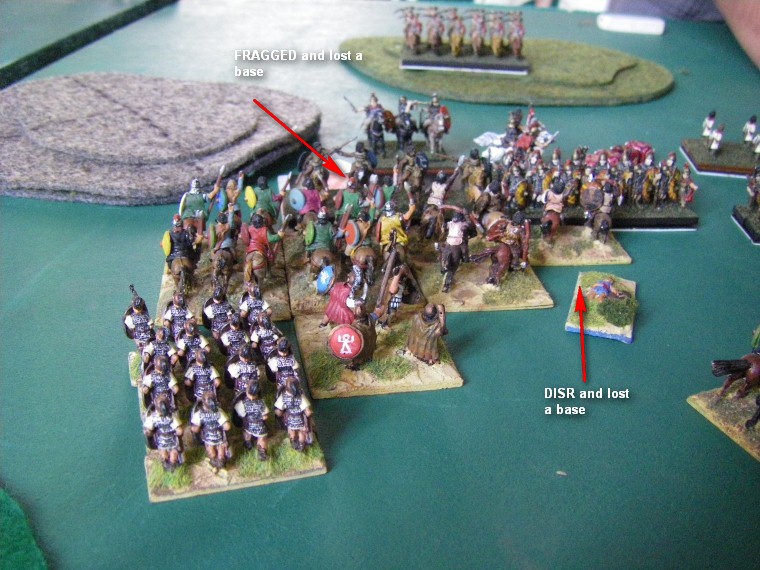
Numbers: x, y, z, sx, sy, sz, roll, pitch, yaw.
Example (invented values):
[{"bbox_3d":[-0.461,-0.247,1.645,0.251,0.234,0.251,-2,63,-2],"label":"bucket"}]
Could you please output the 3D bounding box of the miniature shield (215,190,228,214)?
[{"bbox_3d":[-0.053,-0.028,0.279,0.002,0.007,0.007,-9,30,-20],"label":"miniature shield"}]

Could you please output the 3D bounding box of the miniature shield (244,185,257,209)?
[{"bbox_3d":[-0.044,-0.030,0.284,0.002,0.008,0.008,-11,31,-34],"label":"miniature shield"}]

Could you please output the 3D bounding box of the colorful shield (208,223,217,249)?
[{"bbox_3d":[-0.051,-0.015,0.252,0.002,0.008,0.007,-6,29,-14],"label":"colorful shield"}]

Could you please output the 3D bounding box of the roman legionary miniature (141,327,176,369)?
[{"bbox_3d":[-0.054,0.019,0.212,0.009,0.019,0.008,-7,30,-14],"label":"roman legionary miniature"}]

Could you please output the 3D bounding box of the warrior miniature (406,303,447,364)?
[{"bbox_3d":[0.013,0.012,0.230,0.011,0.017,0.009,-14,32,-26],"label":"warrior miniature"}]

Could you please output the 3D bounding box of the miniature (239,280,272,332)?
[{"bbox_3d":[-0.034,0.008,0.230,0.008,0.019,0.008,-6,32,-14],"label":"miniature"}]

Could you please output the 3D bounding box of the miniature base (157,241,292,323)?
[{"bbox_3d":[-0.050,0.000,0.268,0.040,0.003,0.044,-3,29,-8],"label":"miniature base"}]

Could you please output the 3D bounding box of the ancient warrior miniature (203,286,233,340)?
[{"bbox_3d":[-0.044,0.009,0.227,0.008,0.019,0.008,-6,32,-14],"label":"ancient warrior miniature"}]

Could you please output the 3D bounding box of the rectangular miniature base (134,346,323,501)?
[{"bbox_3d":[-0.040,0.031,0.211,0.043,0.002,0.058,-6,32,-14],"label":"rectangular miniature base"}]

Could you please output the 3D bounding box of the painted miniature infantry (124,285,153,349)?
[{"bbox_3d":[-0.063,0.011,0.221,0.008,0.020,0.008,-6,32,-14],"label":"painted miniature infantry"}]

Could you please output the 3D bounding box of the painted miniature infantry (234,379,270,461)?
[{"bbox_3d":[-0.029,0.030,0.193,0.008,0.019,0.008,-6,32,-14],"label":"painted miniature infantry"}]

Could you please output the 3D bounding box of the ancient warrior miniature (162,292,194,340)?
[{"bbox_3d":[-0.054,0.010,0.227,0.009,0.020,0.008,-6,29,-15],"label":"ancient warrior miniature"}]

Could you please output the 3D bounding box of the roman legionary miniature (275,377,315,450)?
[{"bbox_3d":[-0.020,0.029,0.193,0.009,0.020,0.008,-6,29,-15],"label":"roman legionary miniature"}]

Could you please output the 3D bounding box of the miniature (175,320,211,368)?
[{"bbox_3d":[-0.048,0.018,0.214,0.009,0.019,0.008,-7,30,-14],"label":"miniature"}]

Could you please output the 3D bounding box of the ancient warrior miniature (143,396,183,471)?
[{"bbox_3d":[-0.048,0.033,0.187,0.009,0.019,0.008,-7,30,-14],"label":"ancient warrior miniature"}]

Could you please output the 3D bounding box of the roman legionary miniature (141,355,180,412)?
[{"bbox_3d":[-0.052,0.025,0.200,0.008,0.019,0.008,-6,32,-14],"label":"roman legionary miniature"}]

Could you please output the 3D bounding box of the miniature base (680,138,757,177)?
[{"bbox_3d":[0.166,-0.059,0.393,0.040,0.004,0.038,5,28,6],"label":"miniature base"}]

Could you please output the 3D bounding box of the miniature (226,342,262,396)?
[{"bbox_3d":[-0.033,0.023,0.205,0.009,0.019,0.008,-7,30,-14],"label":"miniature"}]

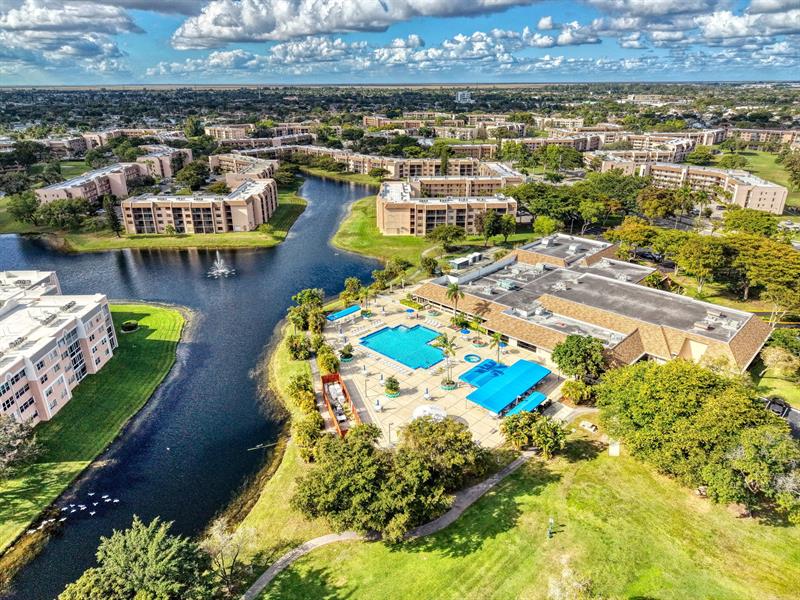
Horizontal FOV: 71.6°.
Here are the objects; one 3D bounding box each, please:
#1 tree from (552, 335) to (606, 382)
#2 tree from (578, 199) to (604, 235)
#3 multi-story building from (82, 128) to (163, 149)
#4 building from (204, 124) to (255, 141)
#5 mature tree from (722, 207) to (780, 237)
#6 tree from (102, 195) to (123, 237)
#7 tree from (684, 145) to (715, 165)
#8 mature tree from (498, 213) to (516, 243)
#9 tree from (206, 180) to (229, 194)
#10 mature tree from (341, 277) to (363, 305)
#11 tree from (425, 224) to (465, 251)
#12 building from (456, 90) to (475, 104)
[{"bbox_3d":[34.859,11.779,108.936,9.800,10.000,9.800,0,21,0],"label":"tree"},{"bbox_3d":[69.960,-30.135,202.648,9.499,12.724,9.214,7,23,18],"label":"tree"},{"bbox_3d":[-268.792,-157.671,540.292,53.000,12.400,62.000,-1,21,-3],"label":"multi-story building"},{"bbox_3d":[-180.886,-176.780,587.753,46.000,12.400,55.000,1,22,4],"label":"building"},{"bbox_3d":[136.349,-30.543,216.603,18.500,9.000,18.500,0,21,0],"label":"mature tree"},{"bbox_3d":[-110.965,-32.660,214.747,4.800,16.600,4.800,0,21,0],"label":"tree"},{"bbox_3d":[216.980,-104.546,399.883,18.000,11.800,18.000,0,21,0],"label":"tree"},{"bbox_3d":[39.967,-26.643,205.590,6.200,10.700,6.200,0,21,0],"label":"mature tree"},{"bbox_3d":[-91.265,-55.687,277.396,13.002,7.358,12.612,-7,23,-17],"label":"tree"},{"bbox_3d":[-13.013,-2.606,149.391,5.600,7.600,5.600,0,21,0],"label":"mature tree"},{"bbox_3d":[14.894,-20.789,185.660,13.388,8.425,12.986,1,22,4],"label":"tree"},{"bbox_3d":[164.892,-513.814,1411.356,46.590,30.800,30.000,2,22,5],"label":"building"}]

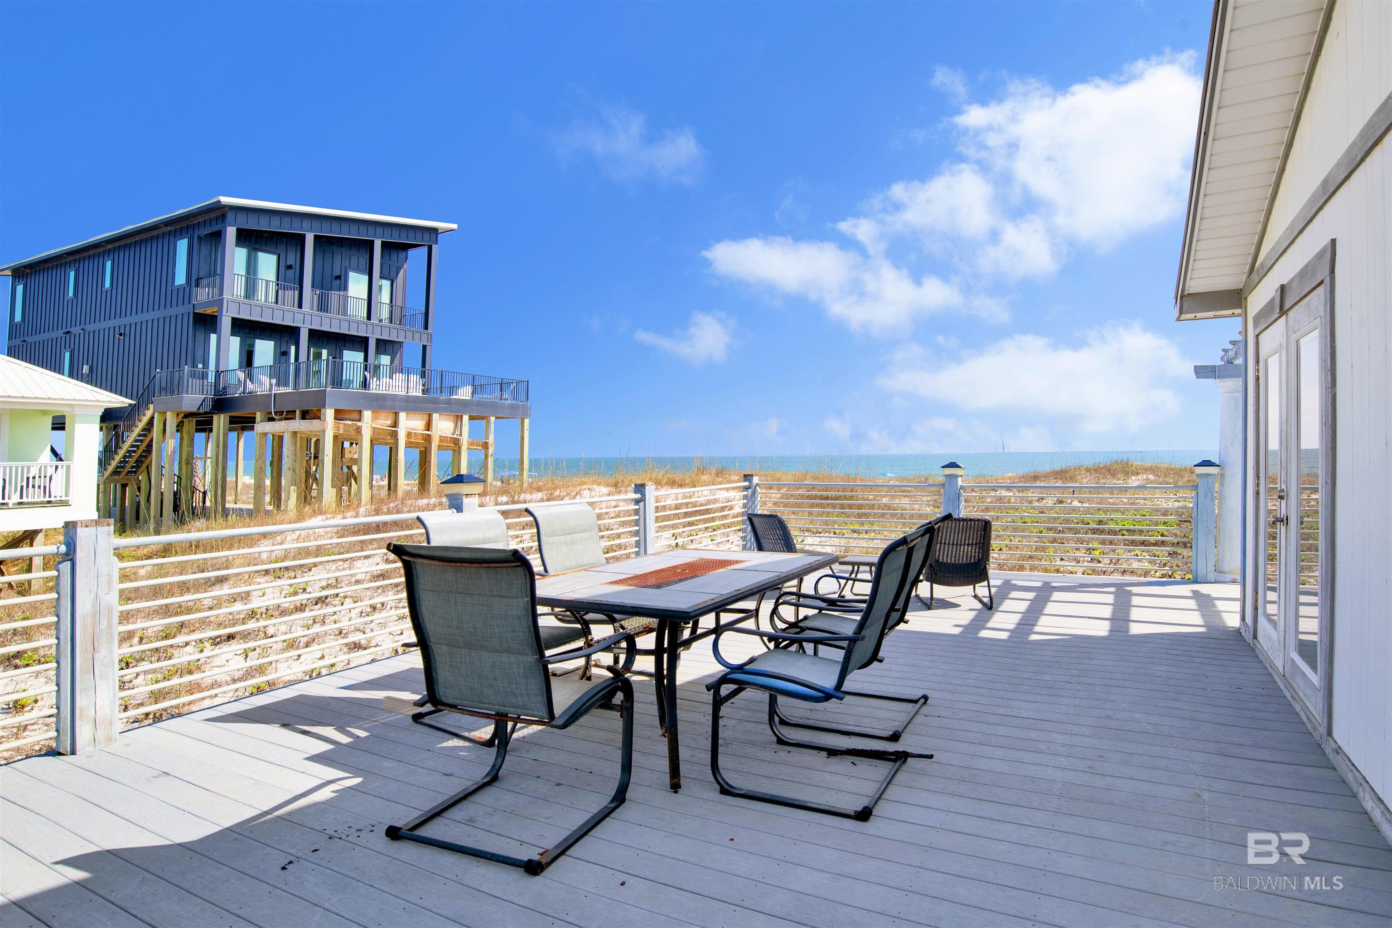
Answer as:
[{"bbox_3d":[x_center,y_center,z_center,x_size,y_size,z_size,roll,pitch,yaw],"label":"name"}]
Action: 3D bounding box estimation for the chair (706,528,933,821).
[{"bbox_3d":[0.538,0.784,2.875,0.760,1.040,0.630,0,1,29],"label":"chair"}]

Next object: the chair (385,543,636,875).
[{"bbox_3d":[-0.656,0.798,2.558,0.630,1.040,0.760,0,1,21],"label":"chair"}]

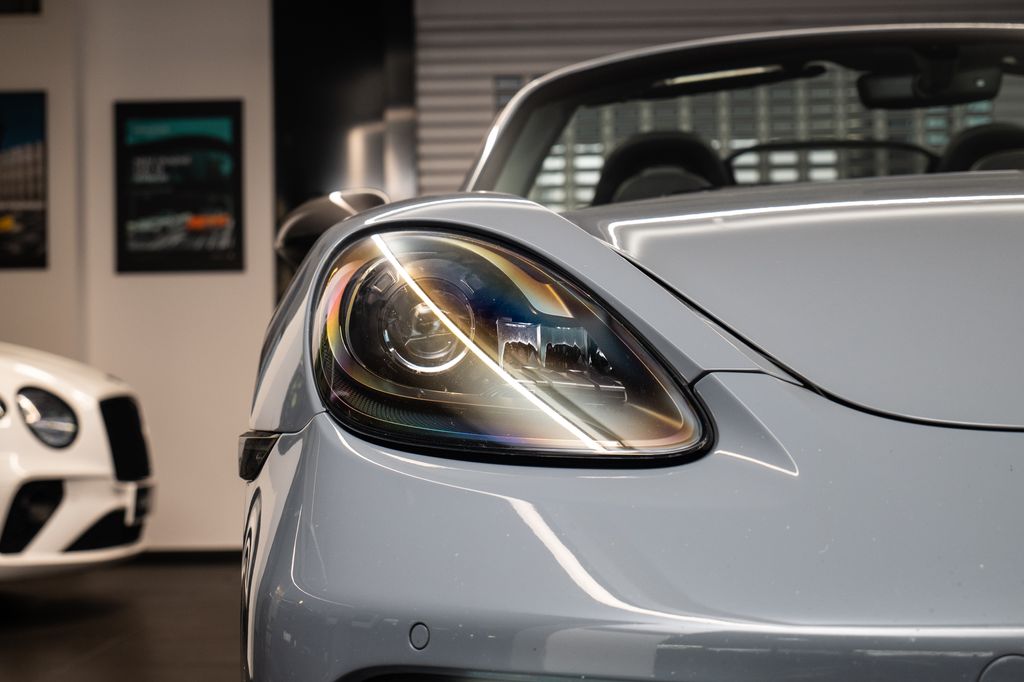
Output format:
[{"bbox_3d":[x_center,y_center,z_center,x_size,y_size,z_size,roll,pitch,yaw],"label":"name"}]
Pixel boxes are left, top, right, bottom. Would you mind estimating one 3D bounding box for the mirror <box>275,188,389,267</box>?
[{"bbox_3d":[-0.245,-0.146,2.470,0.205,0.145,0.120,-1,-2,6],"label":"mirror"}]

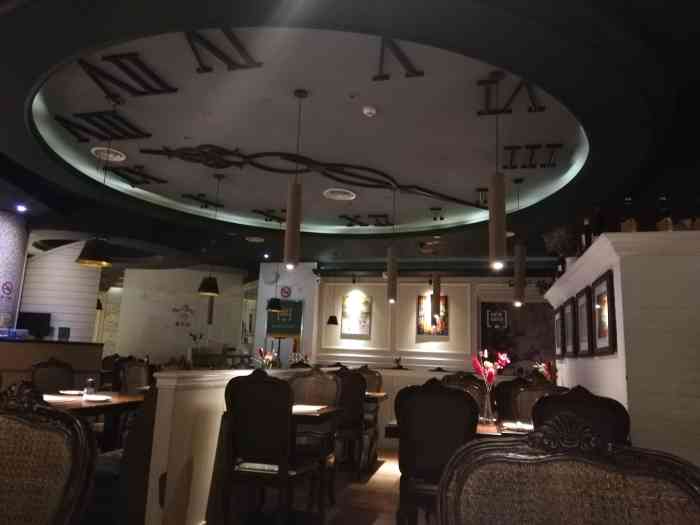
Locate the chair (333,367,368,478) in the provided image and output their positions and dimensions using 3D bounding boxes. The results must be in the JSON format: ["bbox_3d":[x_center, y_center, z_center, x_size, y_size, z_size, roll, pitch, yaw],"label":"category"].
[{"bbox_3d":[0.016,1.631,5.354,0.480,1.080,0.550,0,-10,14],"label":"chair"}]

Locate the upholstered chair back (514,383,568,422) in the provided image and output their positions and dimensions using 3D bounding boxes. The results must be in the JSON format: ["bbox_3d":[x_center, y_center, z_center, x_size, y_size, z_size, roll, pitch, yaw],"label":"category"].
[{"bbox_3d":[1.415,1.168,3.835,0.470,0.620,0.140,0,-11,10],"label":"upholstered chair back"}]

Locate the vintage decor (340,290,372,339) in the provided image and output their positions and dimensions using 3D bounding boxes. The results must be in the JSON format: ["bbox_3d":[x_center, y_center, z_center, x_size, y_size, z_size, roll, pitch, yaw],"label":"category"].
[{"bbox_3d":[0.113,0.975,9.513,0.570,0.830,0.050,0,-10,14],"label":"vintage decor"}]

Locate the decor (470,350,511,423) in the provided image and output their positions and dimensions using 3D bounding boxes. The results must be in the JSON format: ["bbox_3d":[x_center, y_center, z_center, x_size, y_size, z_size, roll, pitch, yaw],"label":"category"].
[{"bbox_3d":[1.032,0.922,3.896,0.310,0.540,0.280,0,-10,15],"label":"decor"}]

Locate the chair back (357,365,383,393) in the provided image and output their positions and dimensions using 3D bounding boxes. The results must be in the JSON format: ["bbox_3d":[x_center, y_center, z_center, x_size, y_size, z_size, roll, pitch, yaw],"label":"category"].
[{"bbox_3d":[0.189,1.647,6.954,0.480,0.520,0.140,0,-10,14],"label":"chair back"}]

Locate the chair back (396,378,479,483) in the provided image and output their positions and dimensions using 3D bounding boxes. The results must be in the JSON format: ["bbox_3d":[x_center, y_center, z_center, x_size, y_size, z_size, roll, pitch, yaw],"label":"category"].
[{"bbox_3d":[0.524,1.020,3.170,0.490,0.640,0.150,0,-10,15],"label":"chair back"}]

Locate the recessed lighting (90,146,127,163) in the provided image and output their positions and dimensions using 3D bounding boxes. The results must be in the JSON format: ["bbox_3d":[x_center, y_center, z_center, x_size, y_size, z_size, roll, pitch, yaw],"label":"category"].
[{"bbox_3d":[-2.263,-0.997,4.924,0.310,0.050,0.310,0,-10,15],"label":"recessed lighting"}]

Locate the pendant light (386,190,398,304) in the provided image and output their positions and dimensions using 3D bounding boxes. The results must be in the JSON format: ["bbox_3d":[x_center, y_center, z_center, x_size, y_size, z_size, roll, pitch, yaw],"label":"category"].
[{"bbox_3d":[0.452,-0.176,5.423,0.100,1.230,0.100,0,-10,15],"label":"pendant light"}]

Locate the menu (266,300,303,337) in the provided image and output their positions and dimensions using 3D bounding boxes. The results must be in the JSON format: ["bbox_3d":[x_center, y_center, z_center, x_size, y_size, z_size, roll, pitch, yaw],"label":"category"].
[{"bbox_3d":[-1.175,1.004,9.431,0.680,0.650,0.060,0,-10,14],"label":"menu"}]

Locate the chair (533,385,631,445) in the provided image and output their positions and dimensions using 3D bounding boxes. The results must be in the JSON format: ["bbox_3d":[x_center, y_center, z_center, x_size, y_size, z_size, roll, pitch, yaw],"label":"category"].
[{"bbox_3d":[1.330,1.273,3.067,0.520,1.080,0.580,0,-10,15],"label":"chair"}]

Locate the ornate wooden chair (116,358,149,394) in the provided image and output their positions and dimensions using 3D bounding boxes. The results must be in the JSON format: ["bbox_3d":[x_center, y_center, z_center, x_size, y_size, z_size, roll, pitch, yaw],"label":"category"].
[{"bbox_3d":[-2.849,1.767,6.611,0.520,1.080,0.580,2,-11,2],"label":"ornate wooden chair"}]

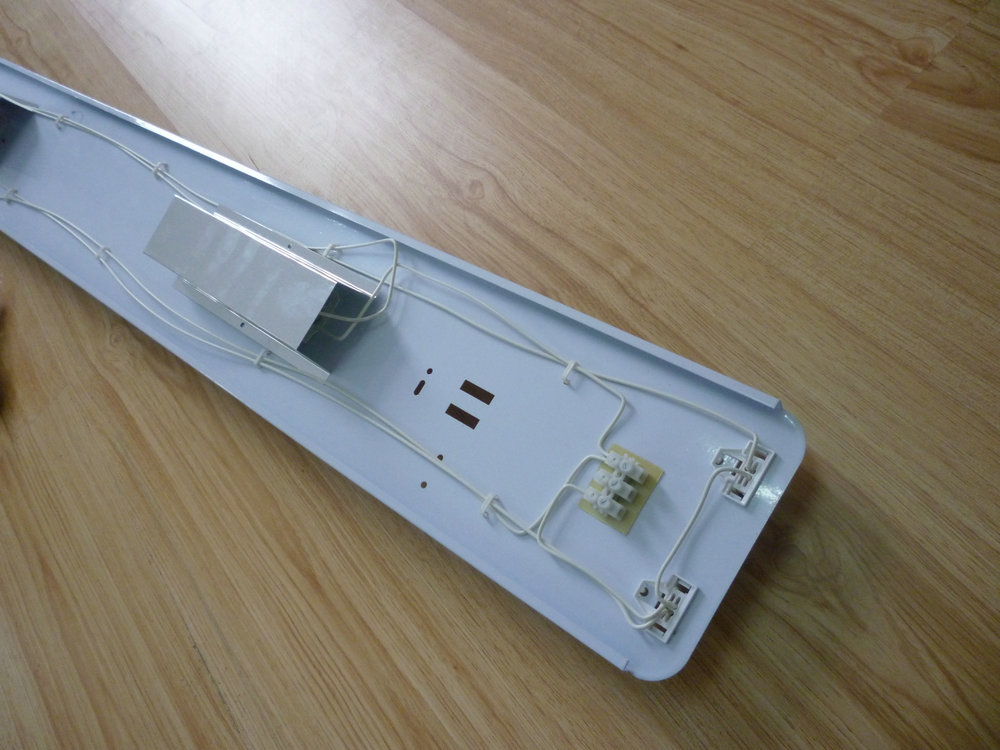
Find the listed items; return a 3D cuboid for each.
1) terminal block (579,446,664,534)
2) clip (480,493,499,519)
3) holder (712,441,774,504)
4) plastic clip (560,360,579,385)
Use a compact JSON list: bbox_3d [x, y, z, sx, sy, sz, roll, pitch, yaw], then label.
[{"bbox_3d":[0.058,0.055,0.414,0.030,0.017,0.036,28,86,33],"label":"terminal block"},{"bbox_3d":[-0.005,0.070,0.450,0.003,0.006,0.011,28,86,33],"label":"clip"},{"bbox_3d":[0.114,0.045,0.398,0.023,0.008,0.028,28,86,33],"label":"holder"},{"bbox_3d":[0.039,-0.001,0.453,0.003,0.006,0.012,28,86,33],"label":"plastic clip"}]

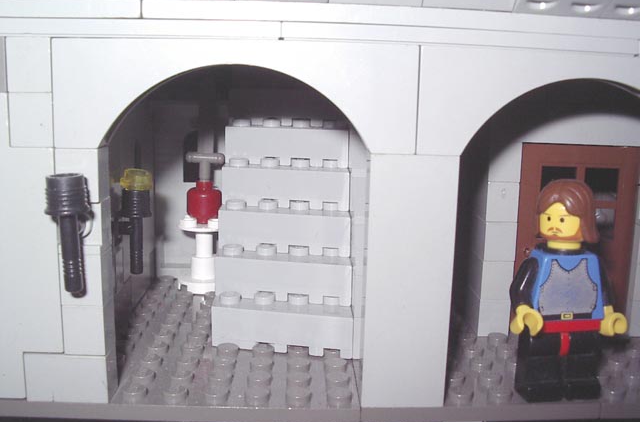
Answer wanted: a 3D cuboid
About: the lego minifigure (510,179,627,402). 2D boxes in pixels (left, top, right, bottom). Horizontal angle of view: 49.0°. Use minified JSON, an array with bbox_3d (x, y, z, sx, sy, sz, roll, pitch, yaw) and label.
[{"bbox_3d":[0.047,0.015,0.137,0.024,0.043,0.013,-1,9,-5],"label":"lego minifigure"}]

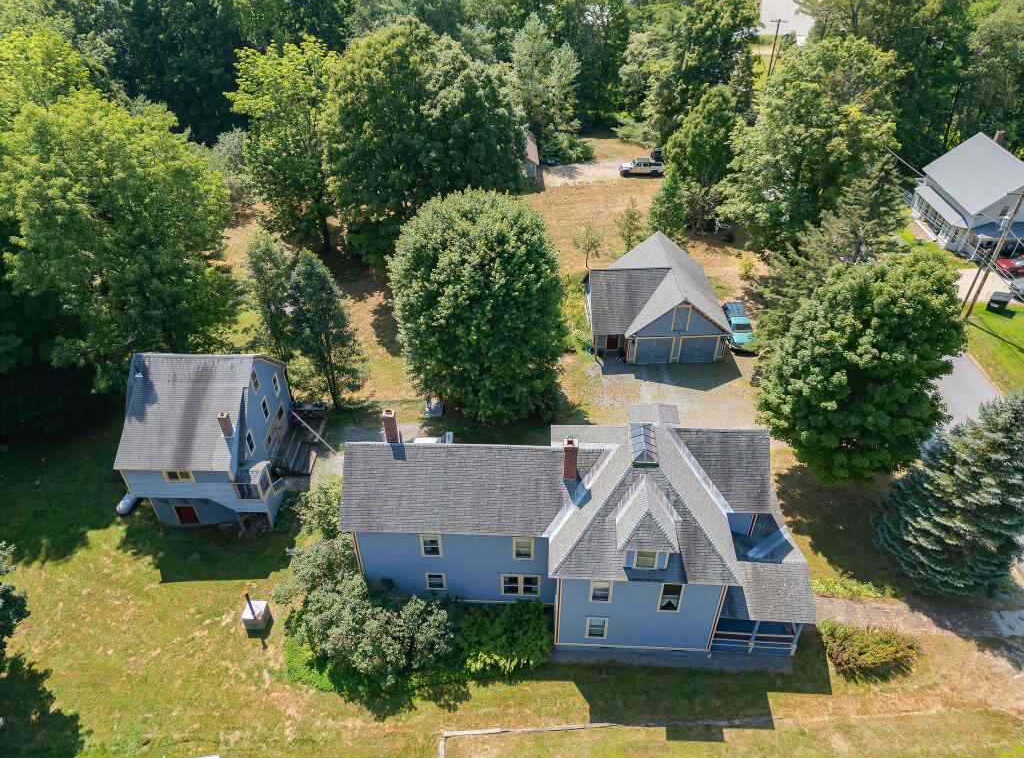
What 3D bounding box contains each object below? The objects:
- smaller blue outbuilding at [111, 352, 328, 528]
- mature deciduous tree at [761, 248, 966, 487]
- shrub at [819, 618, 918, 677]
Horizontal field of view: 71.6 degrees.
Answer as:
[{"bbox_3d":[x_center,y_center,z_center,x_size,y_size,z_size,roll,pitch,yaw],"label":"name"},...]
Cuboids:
[{"bbox_3d":[-17.939,2.988,44.599,9.178,9.900,9.900,1,36,3],"label":"smaller blue outbuilding"},{"bbox_3d":[20.196,-0.465,41.960,10.600,14.600,10.600,-1,37,0],"label":"mature deciduous tree"},{"bbox_3d":[17.840,13.436,35.530,5.000,1.600,2.600,1,36,3],"label":"shrub"}]

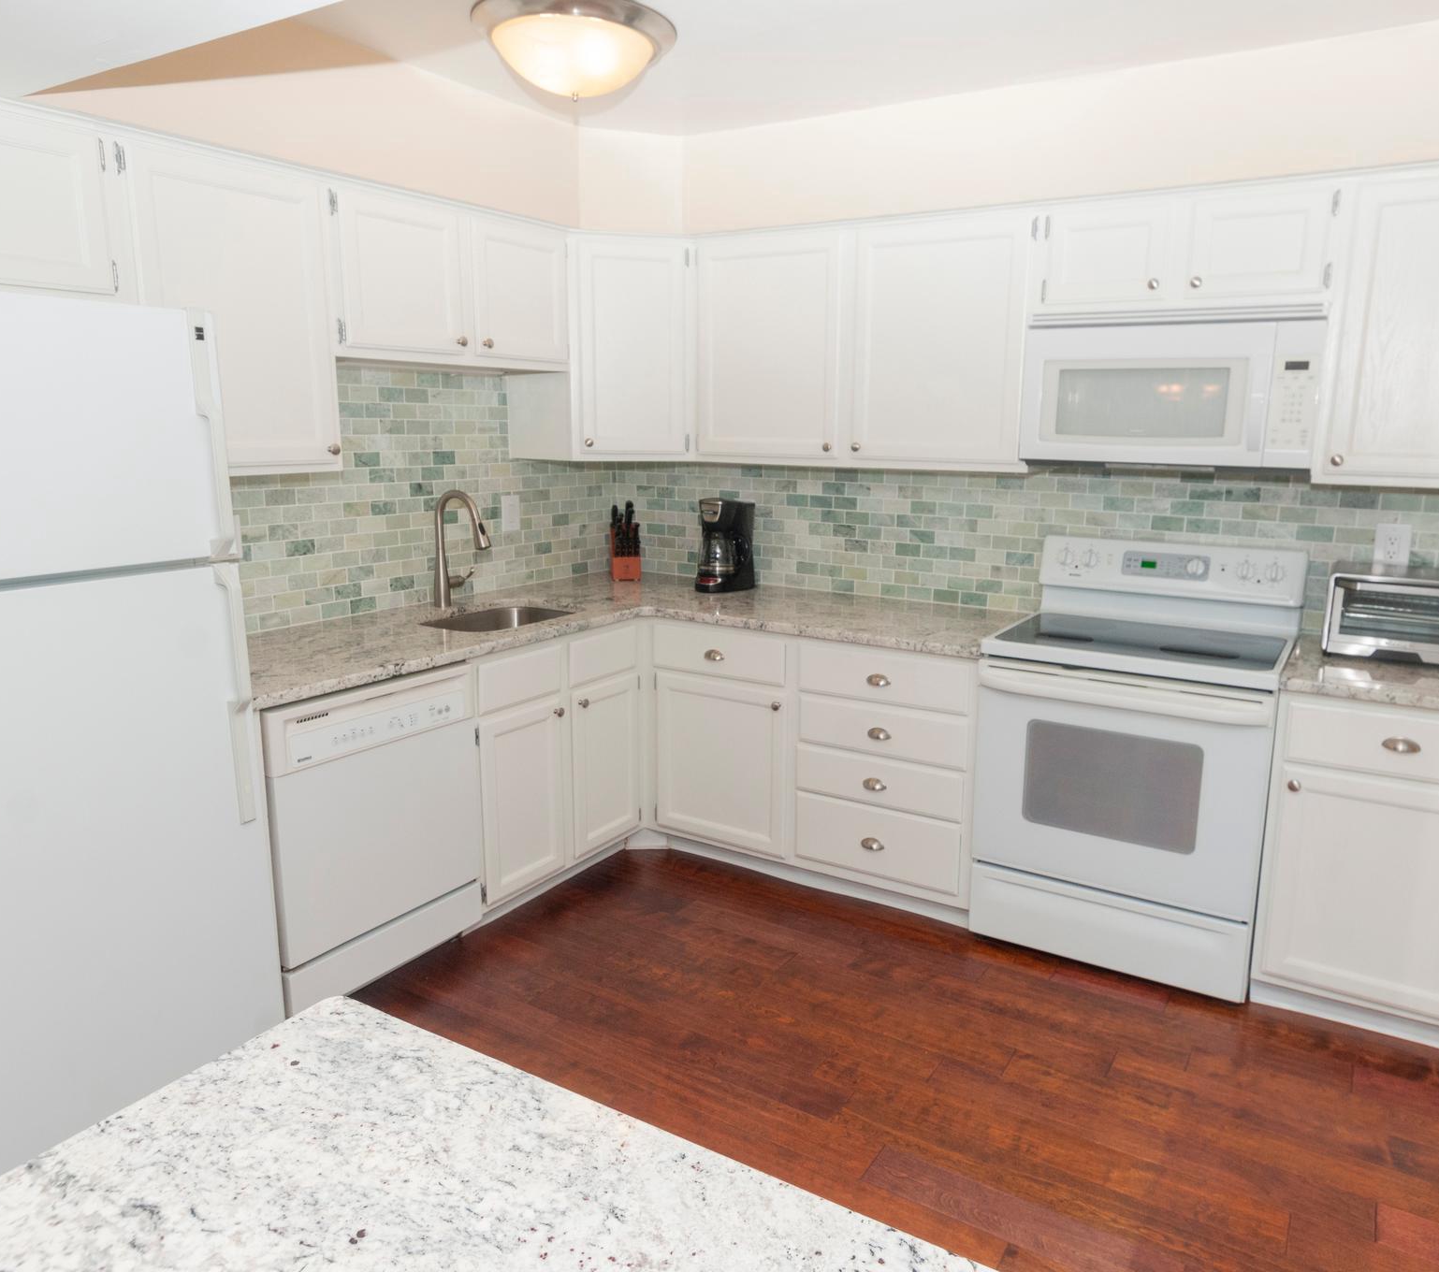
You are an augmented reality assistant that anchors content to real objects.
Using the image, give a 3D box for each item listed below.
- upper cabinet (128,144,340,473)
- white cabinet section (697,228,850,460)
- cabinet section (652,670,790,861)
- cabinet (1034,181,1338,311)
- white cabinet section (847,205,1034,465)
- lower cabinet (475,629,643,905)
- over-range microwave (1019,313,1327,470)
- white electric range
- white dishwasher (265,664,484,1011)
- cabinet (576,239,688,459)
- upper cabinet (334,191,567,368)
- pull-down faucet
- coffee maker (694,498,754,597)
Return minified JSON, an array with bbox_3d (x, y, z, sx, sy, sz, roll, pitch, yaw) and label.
[{"bbox_3d":[-1.315,-0.812,2.487,0.325,0.764,0.528,9,15,34],"label":"upper cabinet"},{"bbox_3d":[0.164,-0.978,3.290,0.550,0.723,0.025,7,13,30],"label":"white cabinet section"},{"bbox_3d":[0.003,0.435,3.298,0.519,0.583,0.025,7,13,30],"label":"cabinet section"},{"bbox_3d":[1.325,-1.093,2.758,0.746,0.289,0.325,7,14,29],"label":"cabinet"},{"bbox_3d":[0.741,-0.926,3.077,0.540,0.720,0.320,7,14,30],"label":"white cabinet section"},{"bbox_3d":[-0.741,0.353,3.257,0.610,0.800,0.830,7,13,30],"label":"lower cabinet"},{"bbox_3d":[1.308,-0.710,2.784,0.756,0.410,0.400,7,13,30],"label":"over-range microwave"},{"bbox_3d":[1.244,0.335,2.886,0.757,1.160,0.655,7,13,30],"label":"white electric range"},{"bbox_3d":[-1.134,0.512,2.724,0.619,0.875,0.619,9,15,34],"label":"white dishwasher"},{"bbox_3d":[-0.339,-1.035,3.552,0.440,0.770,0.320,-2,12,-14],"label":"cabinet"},{"bbox_3d":[-0.902,-1.084,3.023,0.325,0.455,0.908,9,15,34],"label":"upper cabinet"},{"bbox_3d":[-0.848,-0.300,3.250,0.249,0.403,0.117,9,15,34],"label":"pull-down faucet"},{"bbox_3d":[0.019,-0.342,3.659,0.152,0.325,0.218,10,16,37],"label":"coffee maker"}]

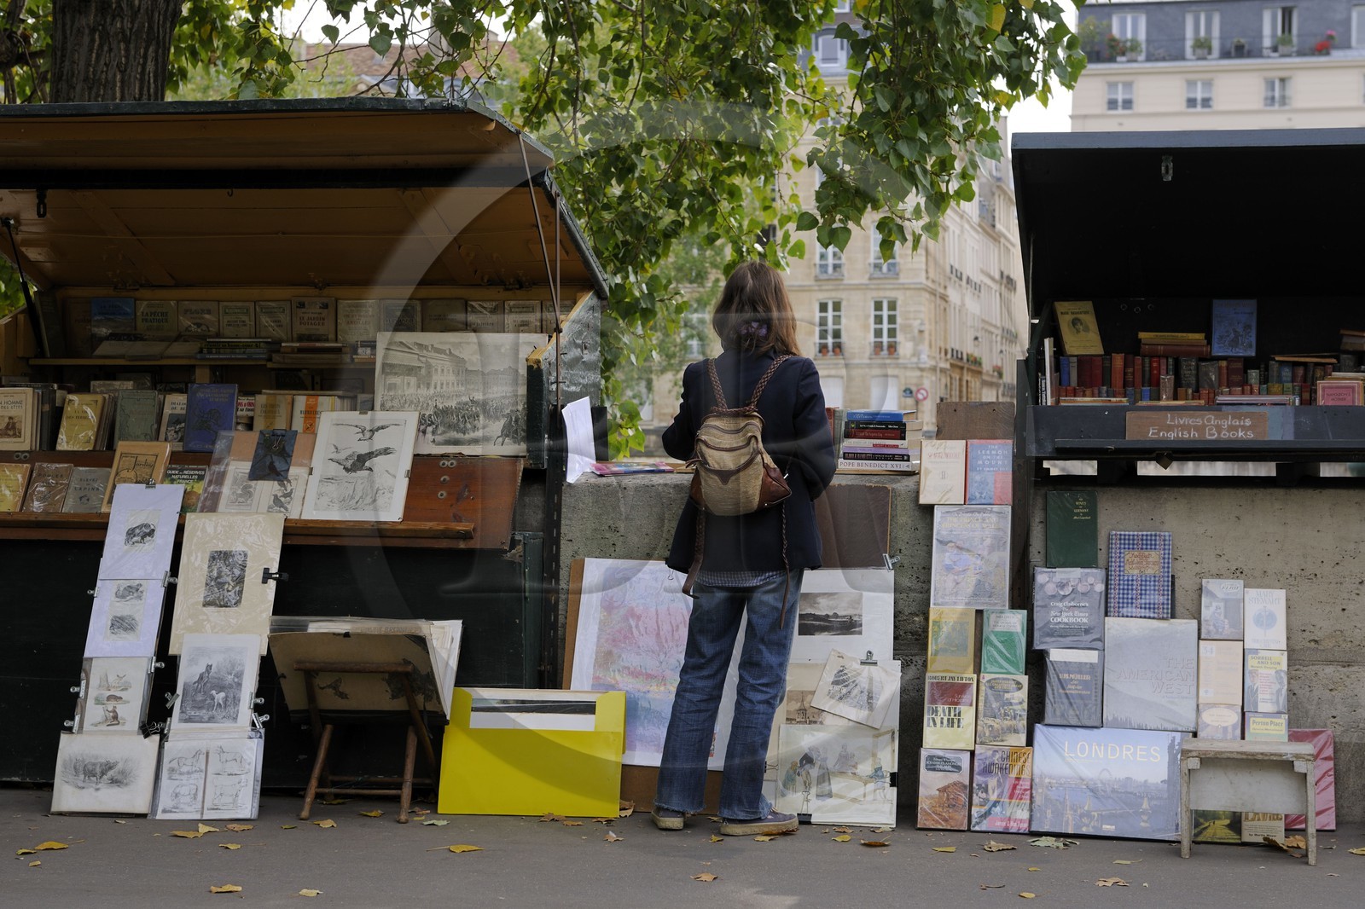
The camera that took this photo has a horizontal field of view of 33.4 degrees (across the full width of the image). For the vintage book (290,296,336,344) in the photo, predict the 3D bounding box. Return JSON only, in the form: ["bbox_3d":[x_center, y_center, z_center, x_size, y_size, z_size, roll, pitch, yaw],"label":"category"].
[{"bbox_3d":[-1.259,-0.433,7.789,0.155,0.206,0.018,0,-6,9],"label":"vintage book"}]

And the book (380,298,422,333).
[{"bbox_3d":[-0.950,-0.421,7.709,0.140,0.200,0.018,-1,-6,9],"label":"book"}]

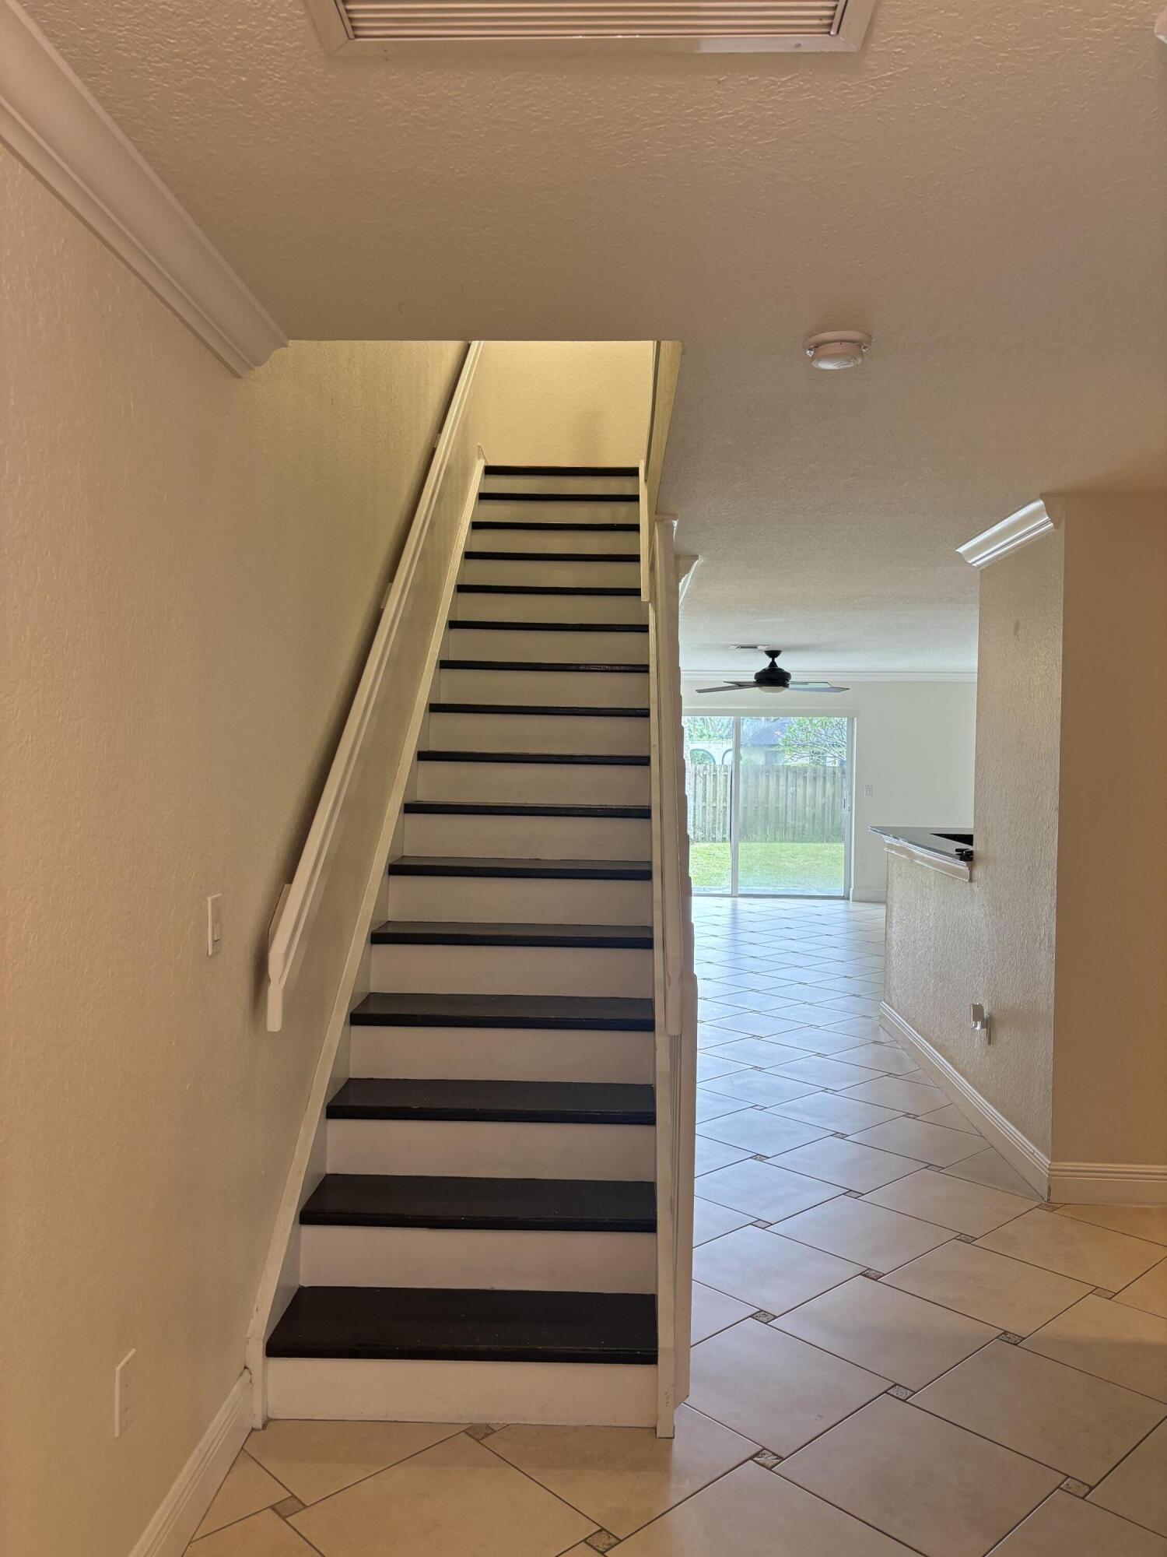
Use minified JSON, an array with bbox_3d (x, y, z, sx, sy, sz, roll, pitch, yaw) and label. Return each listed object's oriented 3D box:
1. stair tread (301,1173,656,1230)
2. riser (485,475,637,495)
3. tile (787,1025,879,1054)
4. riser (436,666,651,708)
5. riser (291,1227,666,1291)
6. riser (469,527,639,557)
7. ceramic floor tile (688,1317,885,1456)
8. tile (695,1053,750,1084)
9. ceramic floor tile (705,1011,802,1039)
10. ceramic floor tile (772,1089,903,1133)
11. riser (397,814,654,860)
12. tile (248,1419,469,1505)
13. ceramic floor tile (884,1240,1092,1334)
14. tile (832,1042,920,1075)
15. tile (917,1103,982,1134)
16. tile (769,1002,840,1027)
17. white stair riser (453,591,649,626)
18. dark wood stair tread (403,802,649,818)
[{"bbox_3d":[-0.257,1.095,3.024,0.883,0.035,0.259,1,1,2],"label":"stair tread"},{"bbox_3d":[-0.118,-1.594,6.473,0.851,0.165,0.022,1,1,2],"label":"riser"},{"bbox_3d":[1.261,1.417,6.304,0.447,0.010,0.447,0,2,-43],"label":"tile"},{"bbox_3d":[-0.163,-0.371,4.927,0.883,0.160,0.020,1,1,0],"label":"riser"},{"bbox_3d":[-0.266,1.217,2.961,0.898,0.160,0.020,1,1,2],"label":"riser"},{"bbox_3d":[-0.141,-1.181,5.970,0.851,0.161,0.022,1,1,2],"label":"riser"},{"bbox_3d":[0.451,1.498,2.899,0.454,0.010,0.454,0,2,-43],"label":"ceramic floor tile"},{"bbox_3d":[0.540,1.438,5.837,0.454,0.010,0.454,0,2,-43],"label":"tile"},{"bbox_3d":[0.989,1.407,6.667,0.447,0.010,0.447,0,2,-43],"label":"ceramic floor tile"},{"bbox_3d":[1.075,1.433,4.997,0.448,0.012,0.448,0,2,-43],"label":"ceramic floor tile"},{"bbox_3d":[-0.200,0.213,4.177,0.883,0.159,0.020,1,1,0],"label":"riser"},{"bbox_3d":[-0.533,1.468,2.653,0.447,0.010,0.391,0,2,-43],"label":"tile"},{"bbox_3d":[1.188,1.495,3.450,0.454,0.010,0.454,0,2,-43],"label":"ceramic floor tile"},{"bbox_3d":[1.538,1.429,5.946,0.448,0.010,0.448,0,2,-43],"label":"tile"},{"bbox_3d":[1.616,1.444,4.920,0.343,0.012,0.343,0,2,-43],"label":"tile"},{"bbox_3d":[1.352,1.406,6.939,0.447,0.010,0.447,0,2,-43],"label":"tile"},{"bbox_3d":[-0.146,-0.766,5.398,0.872,0.159,0.019,1,1,2],"label":"white stair riser"},{"bbox_3d":[-0.195,0.117,4.318,0.894,0.035,0.267,1,1,2],"label":"dark wood stair tread"}]

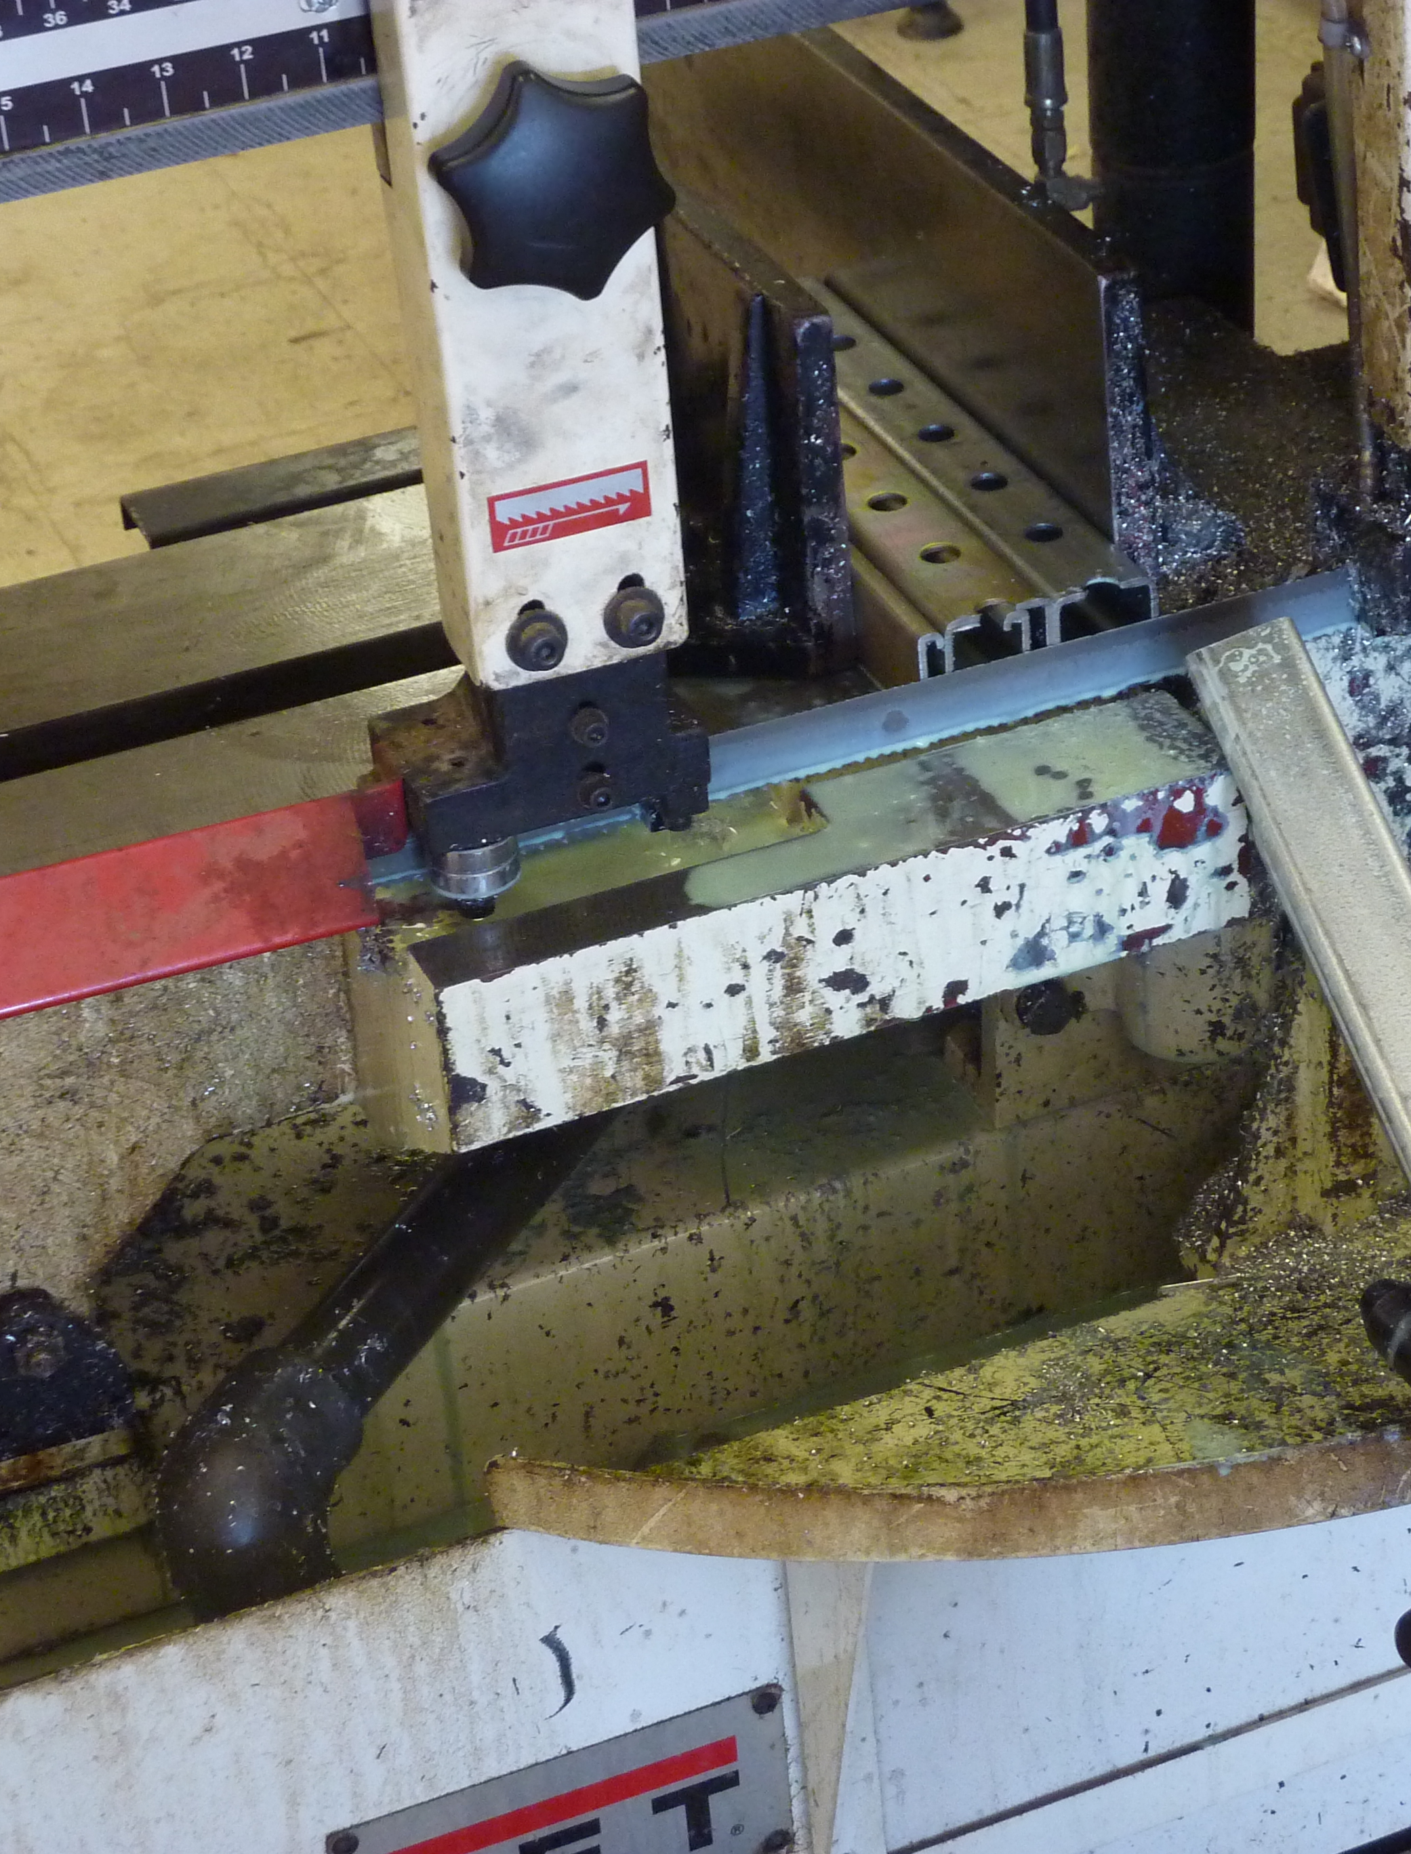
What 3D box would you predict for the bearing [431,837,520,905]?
[{"bbox_3d":[-0.079,-0.026,1.431,0.030,0.018,0.030,-16,34,-16],"label":"bearing"}]

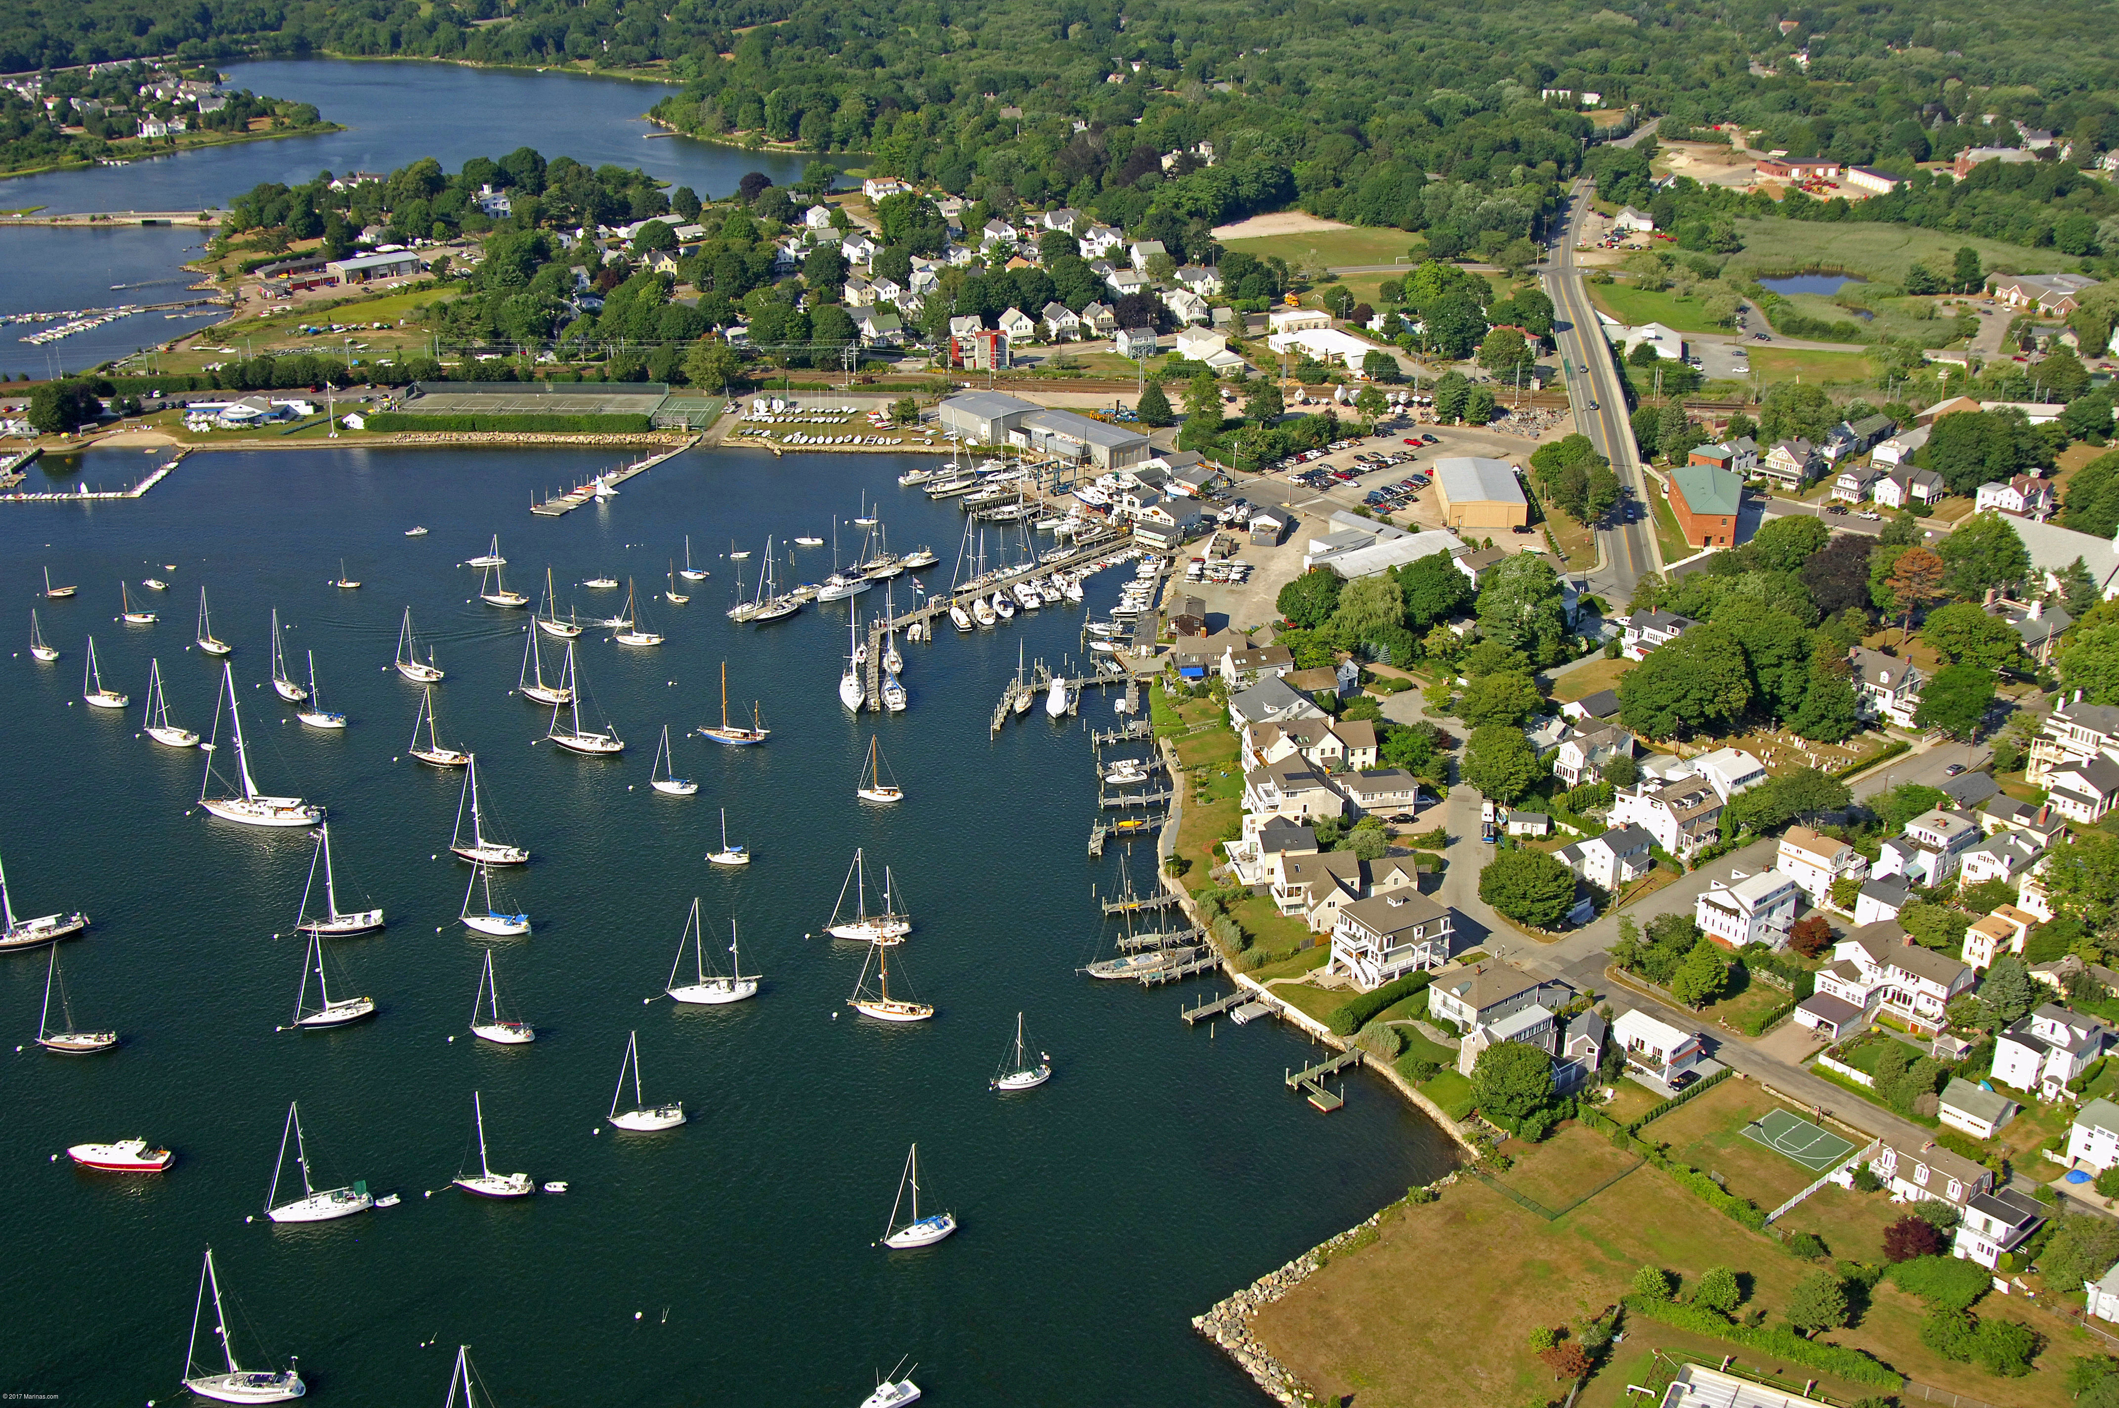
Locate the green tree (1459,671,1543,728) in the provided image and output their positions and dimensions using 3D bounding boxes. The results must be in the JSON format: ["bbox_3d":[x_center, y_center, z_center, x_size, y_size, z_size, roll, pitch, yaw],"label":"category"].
[{"bbox_3d":[81.600,-0.340,391.020,15.290,10.300,15.290,0,23,0],"label":"green tree"}]

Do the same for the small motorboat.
[{"bbox_3d":[-121.110,57.970,272.920,13.300,2.800,3.500,1,22,3],"label":"small motorboat"}]

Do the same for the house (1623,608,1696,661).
[{"bbox_3d":[120.330,-12.930,421.000,10.000,8.000,13.000,-21,30,-39],"label":"house"}]

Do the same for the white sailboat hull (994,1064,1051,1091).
[{"bbox_3d":[-5.090,51.830,293.020,7.840,2.200,2.600,-6,23,-11],"label":"white sailboat hull"}]

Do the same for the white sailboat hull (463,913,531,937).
[{"bbox_3d":[-89.880,35.120,337.810,11.200,1.900,3.800,3,23,9],"label":"white sailboat hull"}]

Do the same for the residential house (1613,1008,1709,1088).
[{"bbox_3d":[83.135,46.784,293.669,7.810,5.910,9.490,-17,28,-35],"label":"residential house"}]

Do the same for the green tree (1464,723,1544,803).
[{"bbox_3d":[77.430,10.530,368.650,13.300,12.400,13.300,-1,23,0],"label":"green tree"}]

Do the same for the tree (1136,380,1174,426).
[{"bbox_3d":[26.850,-85.600,594.540,10.300,12.200,10.300,-1,23,0],"label":"tree"}]

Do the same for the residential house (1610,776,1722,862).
[{"bbox_3d":[102.390,17.560,351.810,11.500,9.400,15.200,-16,27,-34],"label":"residential house"}]

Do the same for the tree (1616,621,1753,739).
[{"bbox_3d":[119.890,-2.730,407.540,24.500,20.000,24.500,0,23,0],"label":"tree"}]

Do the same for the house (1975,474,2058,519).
[{"bbox_3d":[229.130,-49.770,506.790,14.000,9.200,11.800,-20,30,-39],"label":"house"}]

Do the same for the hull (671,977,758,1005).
[{"bbox_3d":[-51.989,43.082,317.924,13.400,2.200,3.800,-3,23,-7],"label":"hull"}]

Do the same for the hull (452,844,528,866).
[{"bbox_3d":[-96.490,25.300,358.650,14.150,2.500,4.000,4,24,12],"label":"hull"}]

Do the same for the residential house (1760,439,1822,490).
[{"bbox_3d":[184.040,-60.830,532.590,12.000,10.000,14.000,20,30,40],"label":"residential house"}]

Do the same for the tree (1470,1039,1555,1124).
[{"bbox_3d":[62.830,52.960,293.700,11.800,12.500,11.800,0,23,0],"label":"tree"}]

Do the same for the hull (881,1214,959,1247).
[{"bbox_3d":[-18.300,69.340,277.420,9.900,2.000,3.100,-12,26,-25],"label":"hull"}]

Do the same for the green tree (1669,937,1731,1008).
[{"bbox_3d":[96.680,40.930,319.830,8.900,11.600,8.900,0,23,0],"label":"green tree"}]

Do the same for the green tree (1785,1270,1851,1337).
[{"bbox_3d":[90.420,72.130,252.470,7.700,8.800,7.700,0,23,0],"label":"green tree"}]

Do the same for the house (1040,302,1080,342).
[{"bbox_3d":[0.633,-127.911,708.541,8.150,9.600,14.680,-8,24,-19],"label":"house"}]

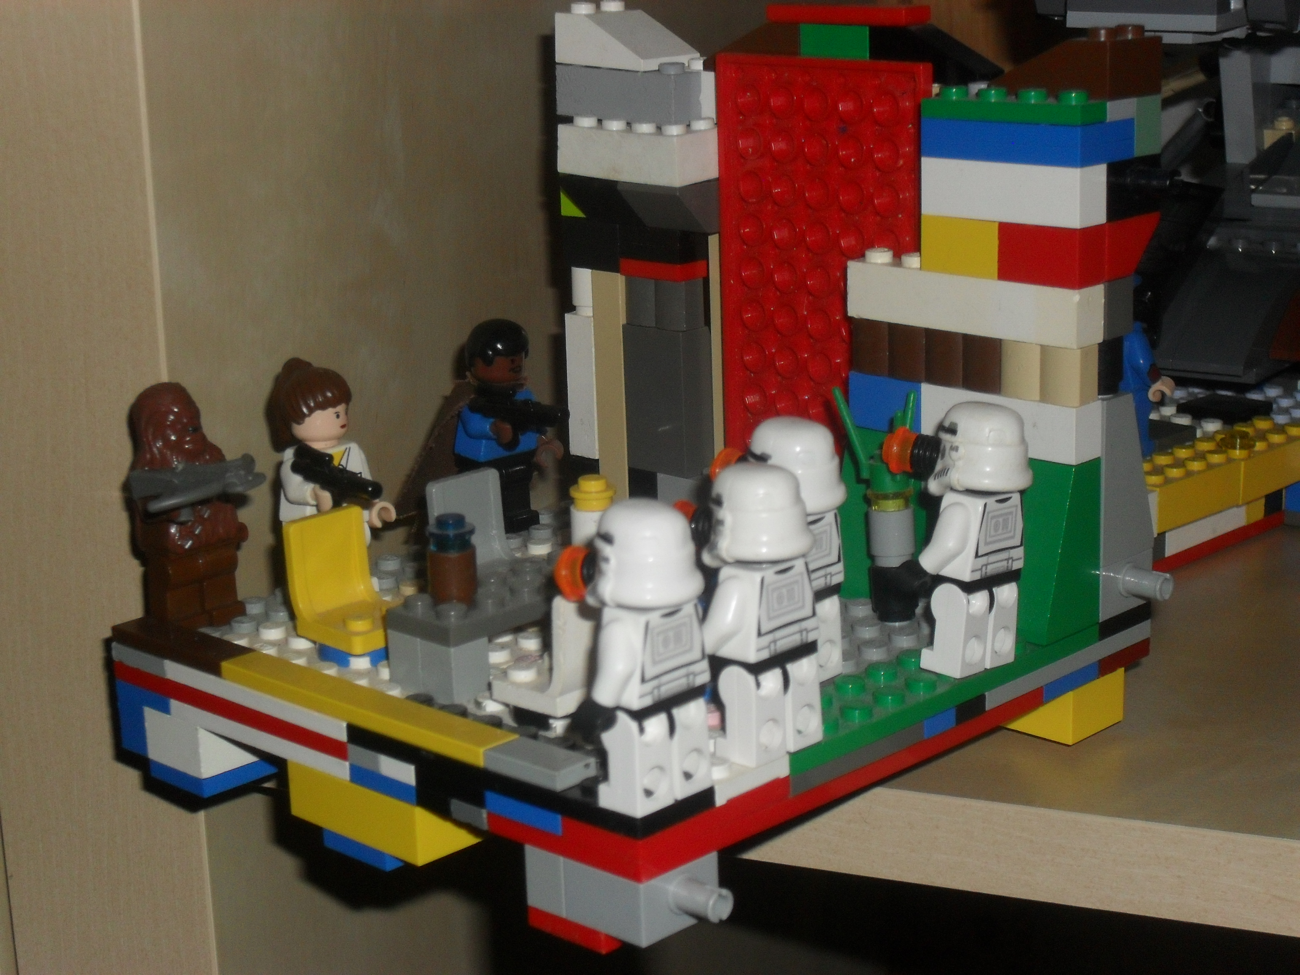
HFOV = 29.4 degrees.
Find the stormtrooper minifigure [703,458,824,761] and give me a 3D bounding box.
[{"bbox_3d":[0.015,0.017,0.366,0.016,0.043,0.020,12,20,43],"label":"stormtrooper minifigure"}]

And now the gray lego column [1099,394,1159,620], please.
[{"bbox_3d":[0.077,0.002,0.426,0.012,0.039,0.016,12,20,43],"label":"gray lego column"}]

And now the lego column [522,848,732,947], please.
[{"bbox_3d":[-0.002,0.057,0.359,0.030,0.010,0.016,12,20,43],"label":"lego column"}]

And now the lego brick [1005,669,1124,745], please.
[{"bbox_3d":[0.070,0.036,0.431,0.020,0.010,0.016,12,20,43],"label":"lego brick"}]

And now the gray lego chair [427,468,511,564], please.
[{"bbox_3d":[-0.027,0.009,0.440,0.017,0.020,0.016,12,20,43],"label":"gray lego chair"}]

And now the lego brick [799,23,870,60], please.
[{"bbox_3d":[0.036,-0.078,0.438,0.016,0.009,0.009,12,20,43],"label":"lego brick"}]

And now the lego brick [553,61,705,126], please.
[{"bbox_3d":[-0.004,-0.076,0.475,0.032,0.012,0.008,12,20,43],"label":"lego brick"}]

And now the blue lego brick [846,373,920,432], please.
[{"bbox_3d":[0.044,-0.015,0.437,0.016,0.010,0.008,12,20,43],"label":"blue lego brick"}]

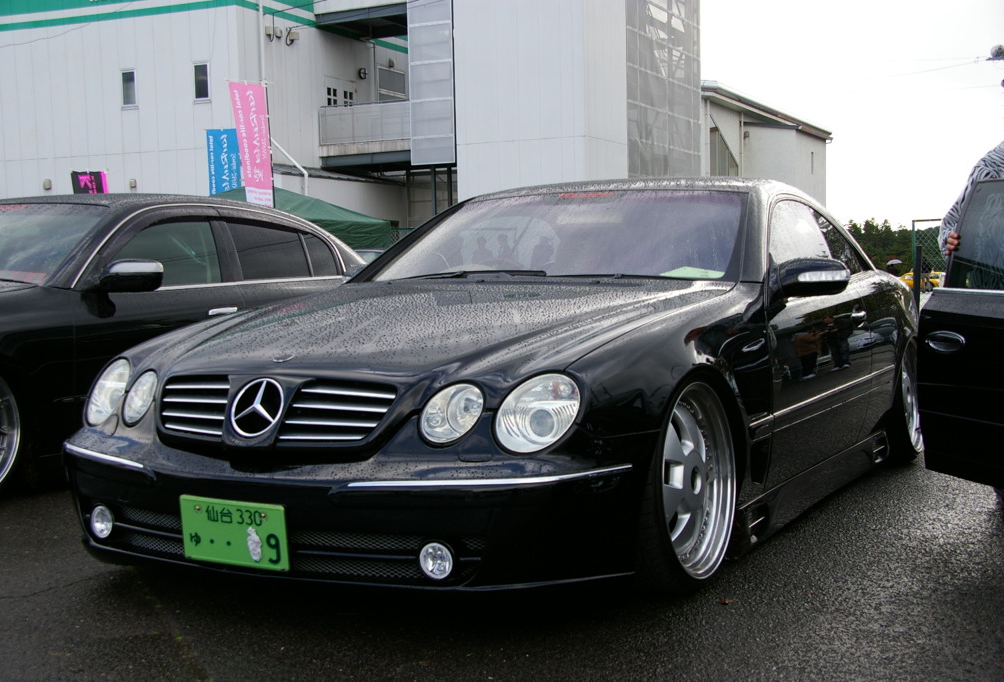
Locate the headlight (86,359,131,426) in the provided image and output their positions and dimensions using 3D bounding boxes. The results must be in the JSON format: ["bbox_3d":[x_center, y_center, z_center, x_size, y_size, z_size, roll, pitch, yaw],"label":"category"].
[{"bbox_3d":[-1.164,0.152,3.620,0.195,0.185,0.160,1,4,36],"label":"headlight"}]

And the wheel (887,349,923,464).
[{"bbox_3d":[1.851,0.263,5.897,0.250,0.635,0.635,-4,0,29],"label":"wheel"}]

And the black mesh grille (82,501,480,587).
[{"bbox_3d":[-0.633,0.503,3.108,1.300,0.125,0.130,1,3,29],"label":"black mesh grille"}]

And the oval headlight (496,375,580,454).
[{"bbox_3d":[0.087,0.171,2.915,0.195,0.185,0.160,0,3,23],"label":"oval headlight"}]

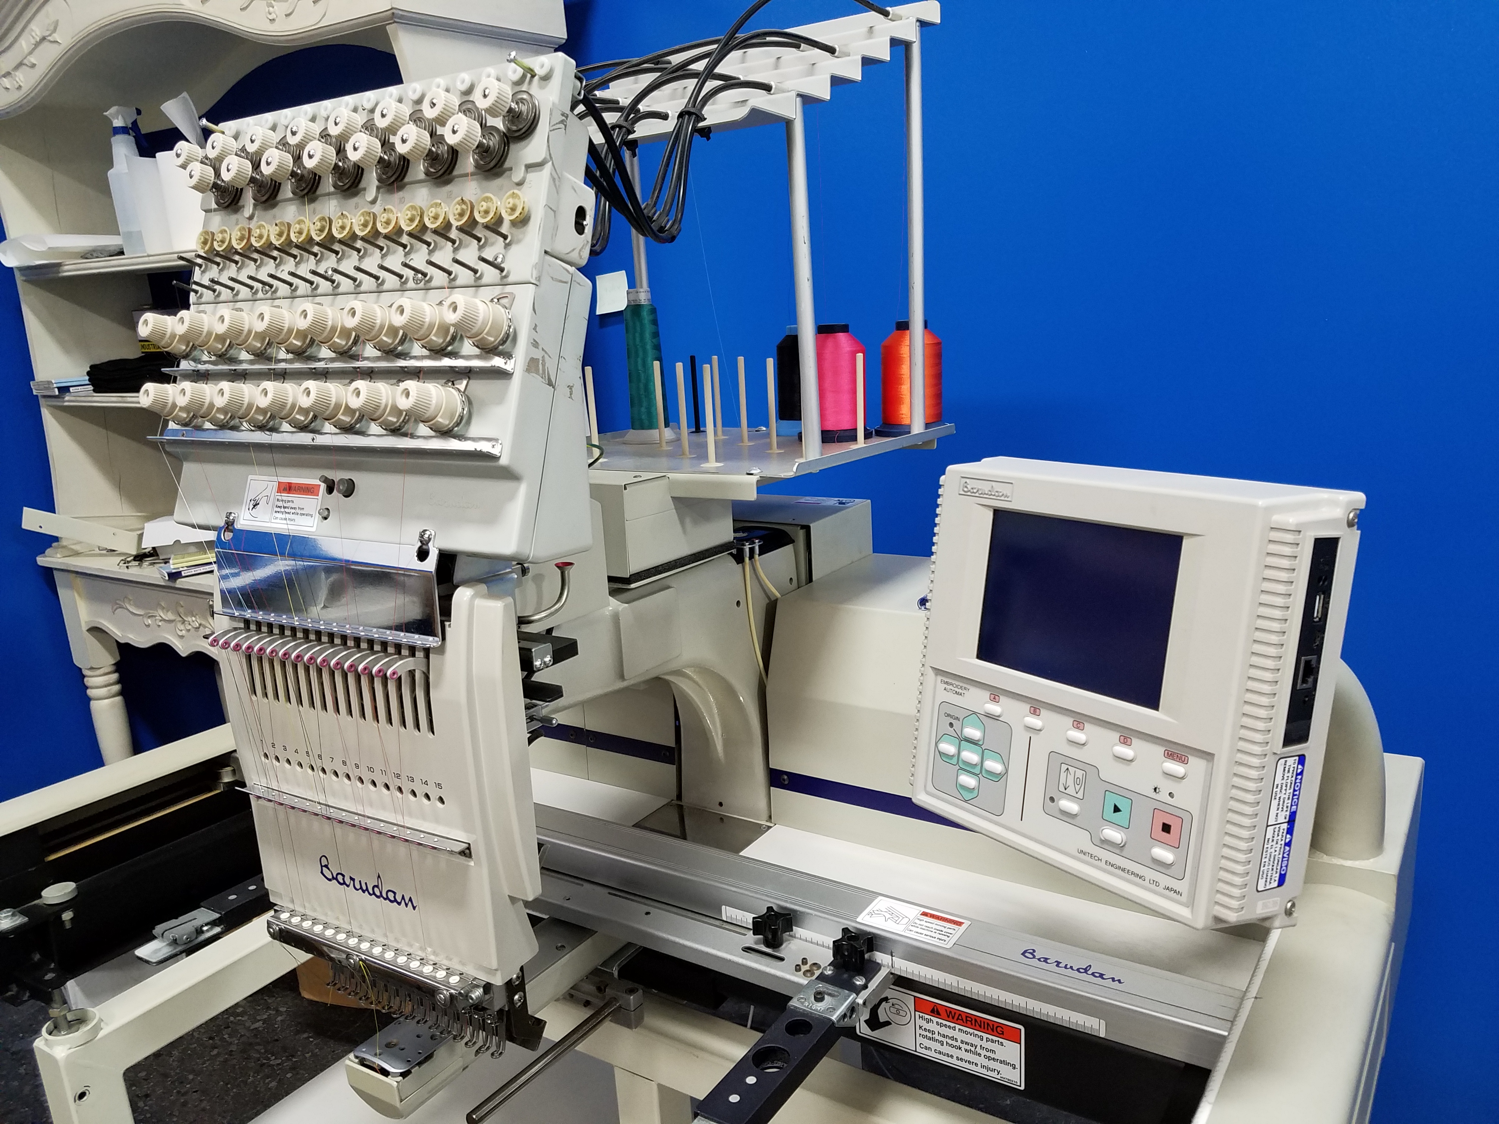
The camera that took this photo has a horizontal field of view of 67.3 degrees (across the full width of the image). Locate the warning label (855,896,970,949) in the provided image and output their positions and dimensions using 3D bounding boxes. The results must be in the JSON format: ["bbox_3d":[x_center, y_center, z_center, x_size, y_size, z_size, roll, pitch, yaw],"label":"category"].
[{"bbox_3d":[0.122,0.269,0.838,0.076,0.001,0.039,5,15,33],"label":"warning label"}]

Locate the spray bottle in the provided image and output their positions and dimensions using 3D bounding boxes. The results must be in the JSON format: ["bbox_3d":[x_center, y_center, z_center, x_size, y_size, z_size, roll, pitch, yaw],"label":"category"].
[{"bbox_3d":[-1.296,-0.801,2.370,0.094,0.298,0.080,-9,14,-25],"label":"spray bottle"}]

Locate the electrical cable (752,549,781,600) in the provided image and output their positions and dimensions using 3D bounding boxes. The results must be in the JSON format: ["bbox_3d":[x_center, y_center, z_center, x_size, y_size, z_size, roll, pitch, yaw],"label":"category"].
[{"bbox_3d":[0.015,0.011,1.000,0.012,0.046,0.042,5,15,33],"label":"electrical cable"}]

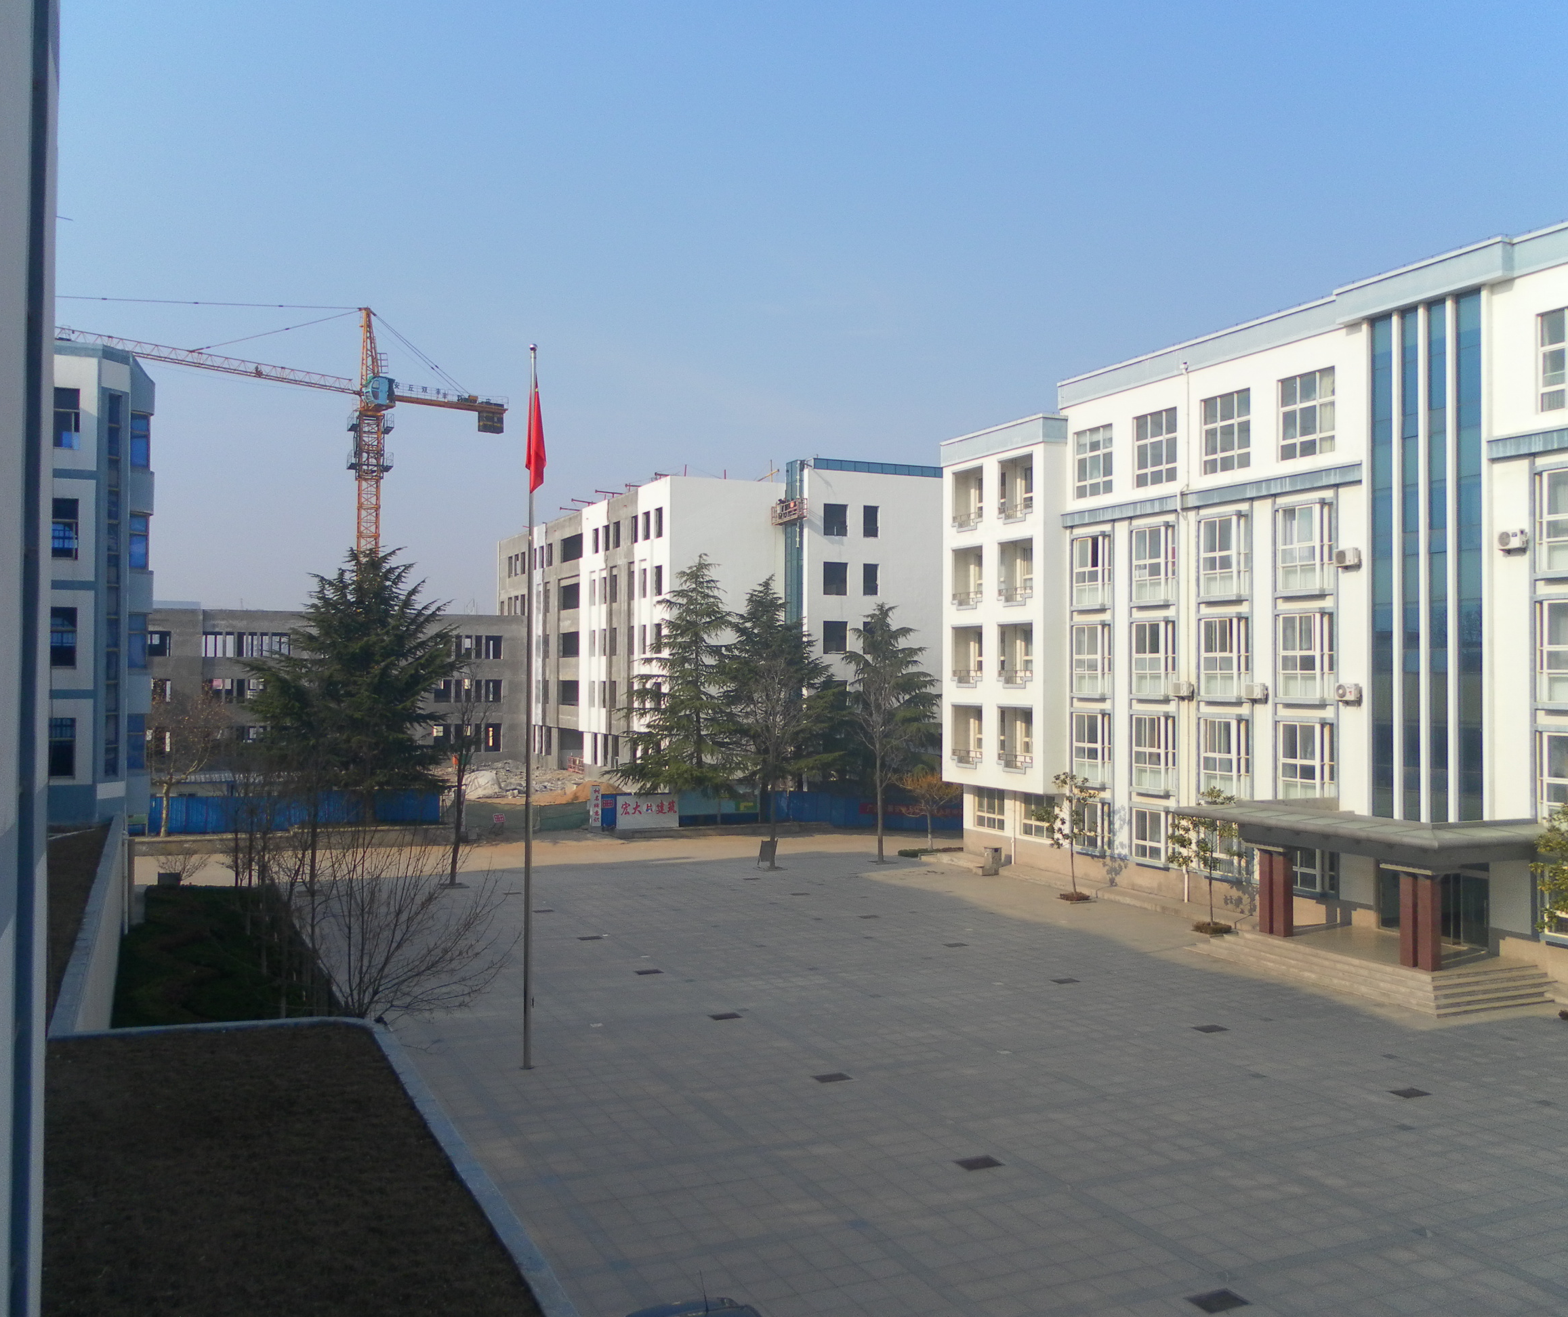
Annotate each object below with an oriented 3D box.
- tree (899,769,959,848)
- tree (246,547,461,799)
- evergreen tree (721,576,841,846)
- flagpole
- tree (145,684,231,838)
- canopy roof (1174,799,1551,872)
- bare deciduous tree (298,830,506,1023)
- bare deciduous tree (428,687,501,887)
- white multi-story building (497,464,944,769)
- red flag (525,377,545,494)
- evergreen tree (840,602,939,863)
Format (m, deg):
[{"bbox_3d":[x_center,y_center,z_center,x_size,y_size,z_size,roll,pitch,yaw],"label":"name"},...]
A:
[{"bbox_3d":[6.572,6.837,64.500,2.750,3.644,2.750,0,-1,6],"label":"tree"},{"bbox_3d":[-21.043,1.242,69.500,10.000,13.289,10.000,1,-1,-17],"label":"tree"},{"bbox_3d":[-0.237,2.332,70.000,6.200,12.573,6.200,0,-1,0],"label":"evergreen tree"},{"bbox_3d":[-5.051,0.952,28.160,0.160,14.386,0.160,0,-1,-10],"label":"flagpole"},{"bbox_3d":[-26.770,4.569,63.500,4.400,6.745,4.400,1,-1,-23],"label":"tree"},{"bbox_3d":[15.532,4.670,38.038,5.400,1.300,9.400,1,-1,-24],"label":"canopy roof"},{"bbox_3d":[-8.362,5.831,31.200,4.500,4.278,4.100,0,-1,-15],"label":"bare deciduous tree"},{"bbox_3d":[-11.991,4.809,53.400,2.800,7.503,2.800,0,-1,-13],"label":"bare deciduous tree"},{"bbox_3d":[-6.621,-1.549,119.854,22.000,22.400,52.000,1,-1,-24],"label":"white multi-story building"},{"bbox_3d":[-4.912,-4.451,28.100,0.420,2.300,0.300,0,-1,-10],"label":"red flag"},{"bbox_3d":[4.760,3.307,64.000,4.700,11.619,4.700,0,-1,4],"label":"evergreen tree"}]

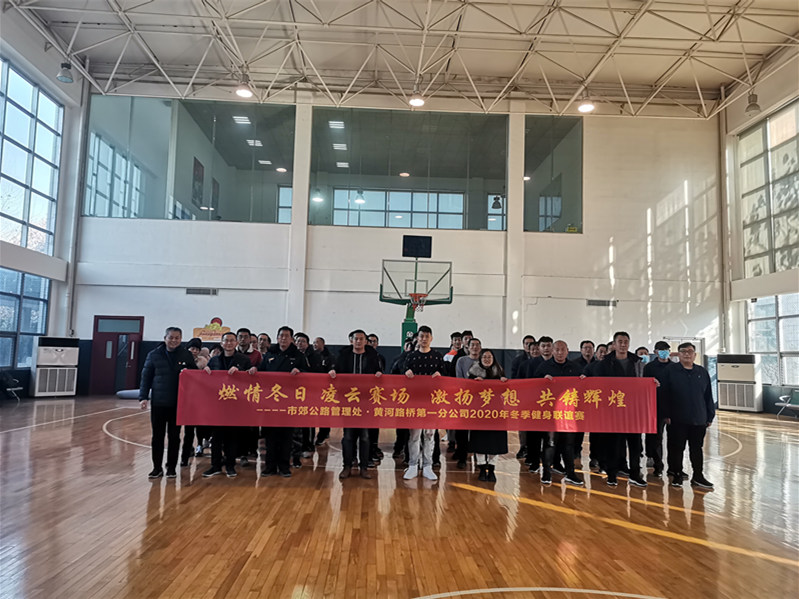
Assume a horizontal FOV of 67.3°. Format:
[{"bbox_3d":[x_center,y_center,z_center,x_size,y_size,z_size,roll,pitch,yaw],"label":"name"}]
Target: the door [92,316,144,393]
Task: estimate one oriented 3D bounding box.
[{"bbox_3d":[-9.189,1.832,19.522,1.603,2.576,0.160,2,-5,-3],"label":"door"}]

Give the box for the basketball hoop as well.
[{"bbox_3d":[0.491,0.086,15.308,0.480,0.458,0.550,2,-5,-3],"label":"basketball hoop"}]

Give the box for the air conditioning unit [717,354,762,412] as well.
[{"bbox_3d":[10.885,2.673,19.175,0.530,1.786,1.107,6,-7,-38],"label":"air conditioning unit"}]

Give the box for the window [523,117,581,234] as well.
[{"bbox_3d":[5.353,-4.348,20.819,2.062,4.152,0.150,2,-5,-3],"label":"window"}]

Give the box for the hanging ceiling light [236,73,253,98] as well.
[{"bbox_3d":[-4.519,-6.281,17.576,0.460,0.530,0.460,2,-5,-3],"label":"hanging ceiling light"}]

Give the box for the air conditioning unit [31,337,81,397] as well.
[{"bbox_3d":[-10.506,2.080,18.307,0.530,1.786,1.107,-4,-8,44],"label":"air conditioning unit"}]

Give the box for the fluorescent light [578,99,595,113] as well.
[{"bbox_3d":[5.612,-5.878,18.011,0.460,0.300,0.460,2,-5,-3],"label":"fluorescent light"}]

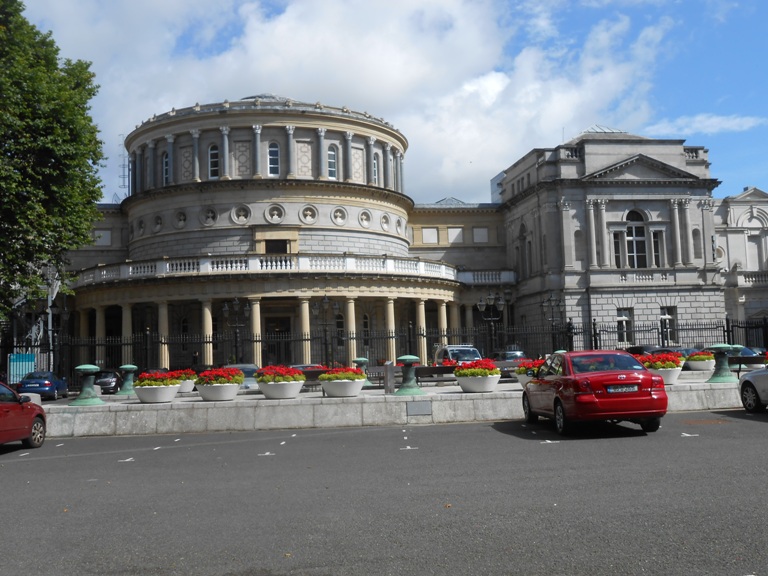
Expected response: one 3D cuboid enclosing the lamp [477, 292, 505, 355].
[{"bbox_3d":[6.824,3.035,53.148,1.700,5.522,0.550,-1,-5,-9],"label":"lamp"}]

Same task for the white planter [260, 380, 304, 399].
[{"bbox_3d":[-2.327,2.311,19.085,1.080,0.400,1.080,-1,-5,-10],"label":"white planter"}]

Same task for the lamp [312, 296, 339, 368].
[{"bbox_3d":[-3.189,2.916,47.425,1.550,4.970,0.700,-1,-5,-10],"label":"lamp"}]

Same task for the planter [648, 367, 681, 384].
[{"bbox_3d":[6.693,2.127,20.300,0.985,0.375,0.985,-1,-5,-9],"label":"planter"}]

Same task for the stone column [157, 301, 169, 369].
[{"bbox_3d":[-14.186,3.330,54.206,0.760,4.962,0.760,-4,-5,21],"label":"stone column"}]

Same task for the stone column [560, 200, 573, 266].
[{"bbox_3d":[13.400,-3.953,61.402,0.800,5.127,0.600,-1,-5,-9],"label":"stone column"}]

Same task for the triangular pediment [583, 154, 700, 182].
[{"bbox_3d":[18.833,-8.786,62.446,9.340,2.168,1.000,-1,-5,-9],"label":"triangular pediment"}]

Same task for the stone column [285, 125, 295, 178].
[{"bbox_3d":[-6.463,-9.425,58.572,0.660,3.757,0.660,-1,-5,-9],"label":"stone column"}]

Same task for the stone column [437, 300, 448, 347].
[{"bbox_3d":[4.303,3.389,61.303,0.740,4.880,0.740,-1,-5,-9],"label":"stone column"}]

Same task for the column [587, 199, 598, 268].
[{"bbox_3d":[15.863,-4.099,64.300,0.680,5.217,0.680,-1,-5,-10],"label":"column"}]

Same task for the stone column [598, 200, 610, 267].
[{"bbox_3d":[15.942,-3.920,60.790,0.720,4.912,0.720,-1,-5,-9],"label":"stone column"}]

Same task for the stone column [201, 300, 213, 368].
[{"bbox_3d":[-12.166,3.478,58.302,0.780,5.362,0.780,-3,-5,9],"label":"stone column"}]

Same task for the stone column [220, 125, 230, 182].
[{"bbox_3d":[-10.943,-9.299,58.306,0.660,3.754,0.660,-1,-5,-9],"label":"stone column"}]

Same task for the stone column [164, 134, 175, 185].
[{"bbox_3d":[-16.595,-9.865,65.644,0.600,3.935,0.600,-5,-6,33],"label":"stone column"}]

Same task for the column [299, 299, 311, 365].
[{"bbox_3d":[-4.996,3.072,53.703,0.740,4.880,0.740,-1,-5,-9],"label":"column"}]

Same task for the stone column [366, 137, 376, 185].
[{"bbox_3d":[-0.859,-9.638,64.077,0.680,3.795,0.680,-6,-6,38],"label":"stone column"}]

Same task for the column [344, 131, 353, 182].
[{"bbox_3d":[-2.581,-10.037,65.445,0.580,4.226,0.580,2,-6,-39],"label":"column"}]

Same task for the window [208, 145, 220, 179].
[{"bbox_3d":[-11.808,-8.814,58.804,0.850,2.386,0.250,-3,-5,14],"label":"window"}]

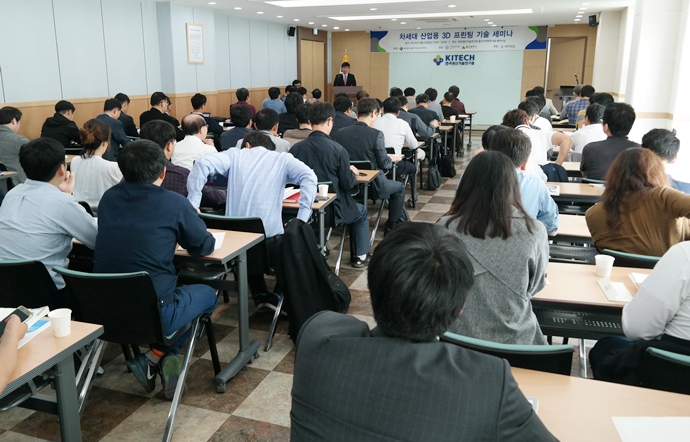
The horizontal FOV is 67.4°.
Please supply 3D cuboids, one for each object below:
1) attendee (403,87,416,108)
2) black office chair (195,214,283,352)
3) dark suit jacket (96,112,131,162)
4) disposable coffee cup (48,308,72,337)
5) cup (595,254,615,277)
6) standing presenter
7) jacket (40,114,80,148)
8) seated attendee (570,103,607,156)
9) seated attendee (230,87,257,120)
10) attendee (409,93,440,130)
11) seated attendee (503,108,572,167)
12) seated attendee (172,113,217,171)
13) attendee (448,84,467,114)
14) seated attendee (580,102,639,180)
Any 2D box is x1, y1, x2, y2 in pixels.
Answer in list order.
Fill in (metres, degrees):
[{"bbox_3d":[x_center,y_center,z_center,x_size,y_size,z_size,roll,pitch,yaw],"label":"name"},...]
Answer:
[{"bbox_3d":[1.257,-1.880,9.692,0.500,1.280,0.780,6,17,19],"label":"attendee"},{"bbox_3d":[-0.591,0.291,3.263,0.520,0.770,0.580,7,17,19],"label":"black office chair"},{"bbox_3d":[-2.564,-0.914,5.772,0.480,0.630,0.420,7,17,19],"label":"dark suit jacket"},{"bbox_3d":[-1.006,0.362,1.827,0.074,0.077,0.074,0,16,0],"label":"disposable coffee cup"},{"bbox_3d":[1.099,0.189,2.187,0.074,0.080,0.074,5,17,20],"label":"cup"},{"bbox_3d":[-0.033,-2.842,12.144,0.500,1.740,0.360,2,16,5],"label":"standing presenter"},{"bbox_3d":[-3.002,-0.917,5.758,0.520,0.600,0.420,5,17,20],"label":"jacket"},{"bbox_3d":[2.569,-0.652,5.618,0.540,1.260,0.800,4,17,14],"label":"seated attendee"},{"bbox_3d":[-1.568,-1.577,8.669,0.520,1.300,0.800,7,18,22],"label":"seated attendee"},{"bbox_3d":[1.166,-1.274,7.826,0.540,1.262,0.800,5,17,20],"label":"attendee"},{"bbox_3d":[1.817,-0.371,4.865,0.580,1.260,0.800,7,17,19],"label":"seated attendee"},{"bbox_3d":[-1.175,-0.354,4.684,0.560,1.240,0.820,8,18,27],"label":"seated attendee"},{"bbox_3d":[2.185,-2.014,10.288,0.500,1.321,0.780,5,17,20],"label":"attendee"},{"bbox_3d":[2.350,-0.312,4.547,0.520,1.340,0.750,7,17,19],"label":"seated attendee"}]

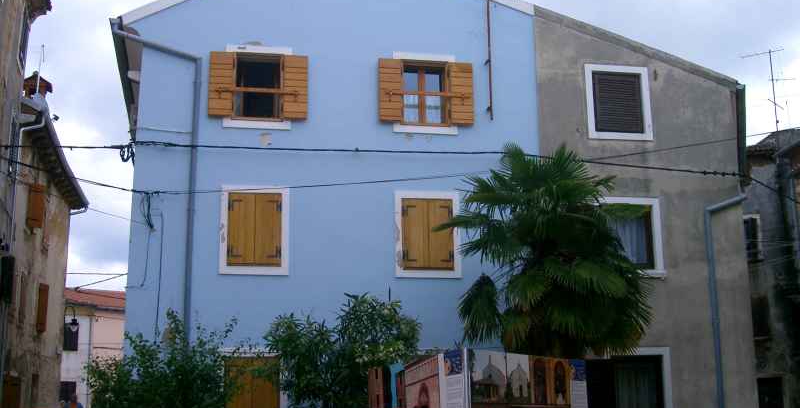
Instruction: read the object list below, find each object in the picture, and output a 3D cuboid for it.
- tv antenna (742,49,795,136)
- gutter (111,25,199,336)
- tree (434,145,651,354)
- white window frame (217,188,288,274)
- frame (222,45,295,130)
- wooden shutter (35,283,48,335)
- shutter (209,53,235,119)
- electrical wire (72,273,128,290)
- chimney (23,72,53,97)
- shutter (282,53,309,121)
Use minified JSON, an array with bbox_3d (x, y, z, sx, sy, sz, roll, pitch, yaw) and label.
[{"bbox_3d":[10.873,-3.260,26.500,1.400,2.550,0.900,-7,-13,32],"label":"tv antenna"},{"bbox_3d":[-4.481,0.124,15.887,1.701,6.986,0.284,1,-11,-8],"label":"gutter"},{"bbox_3d":[2.067,1.644,12.103,2.800,5.010,2.700,0,-11,0],"label":"tree"},{"bbox_3d":[-2.338,0.433,14.500,1.092,1.435,0.120,1,-11,-8],"label":"white window frame"},{"bbox_3d":[-2.351,-1.934,14.941,1.102,1.418,0.120,1,-11,-8],"label":"frame"},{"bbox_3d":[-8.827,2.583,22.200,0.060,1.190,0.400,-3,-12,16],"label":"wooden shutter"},{"bbox_3d":[-2.943,-1.973,14.799,0.384,1.082,0.050,1,-11,-8],"label":"shutter"},{"bbox_3d":[-8.365,2.157,25.000,1.500,0.450,0.100,1,-11,-8],"label":"electrical wire"},{"bbox_3d":[-7.738,-2.433,19.074,0.652,0.797,0.652,3,-11,-14],"label":"chimney"},{"bbox_3d":[-1.735,-1.937,14.972,0.402,1.103,0.050,1,-11,-8],"label":"shutter"}]

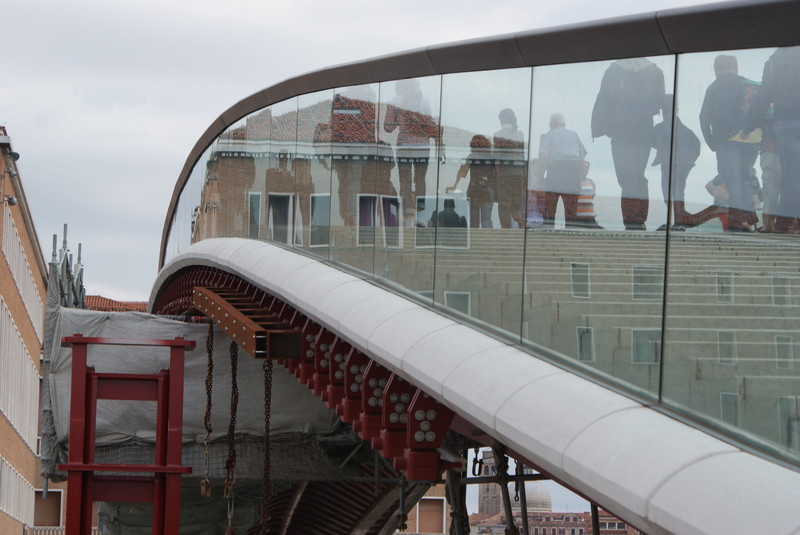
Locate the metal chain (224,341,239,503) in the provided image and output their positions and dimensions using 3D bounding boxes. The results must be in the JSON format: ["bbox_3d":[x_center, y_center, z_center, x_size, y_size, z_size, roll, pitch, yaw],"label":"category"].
[{"bbox_3d":[-1.151,1.052,15.950,0.075,1.110,0.070,1,-8,-4],"label":"metal chain"}]

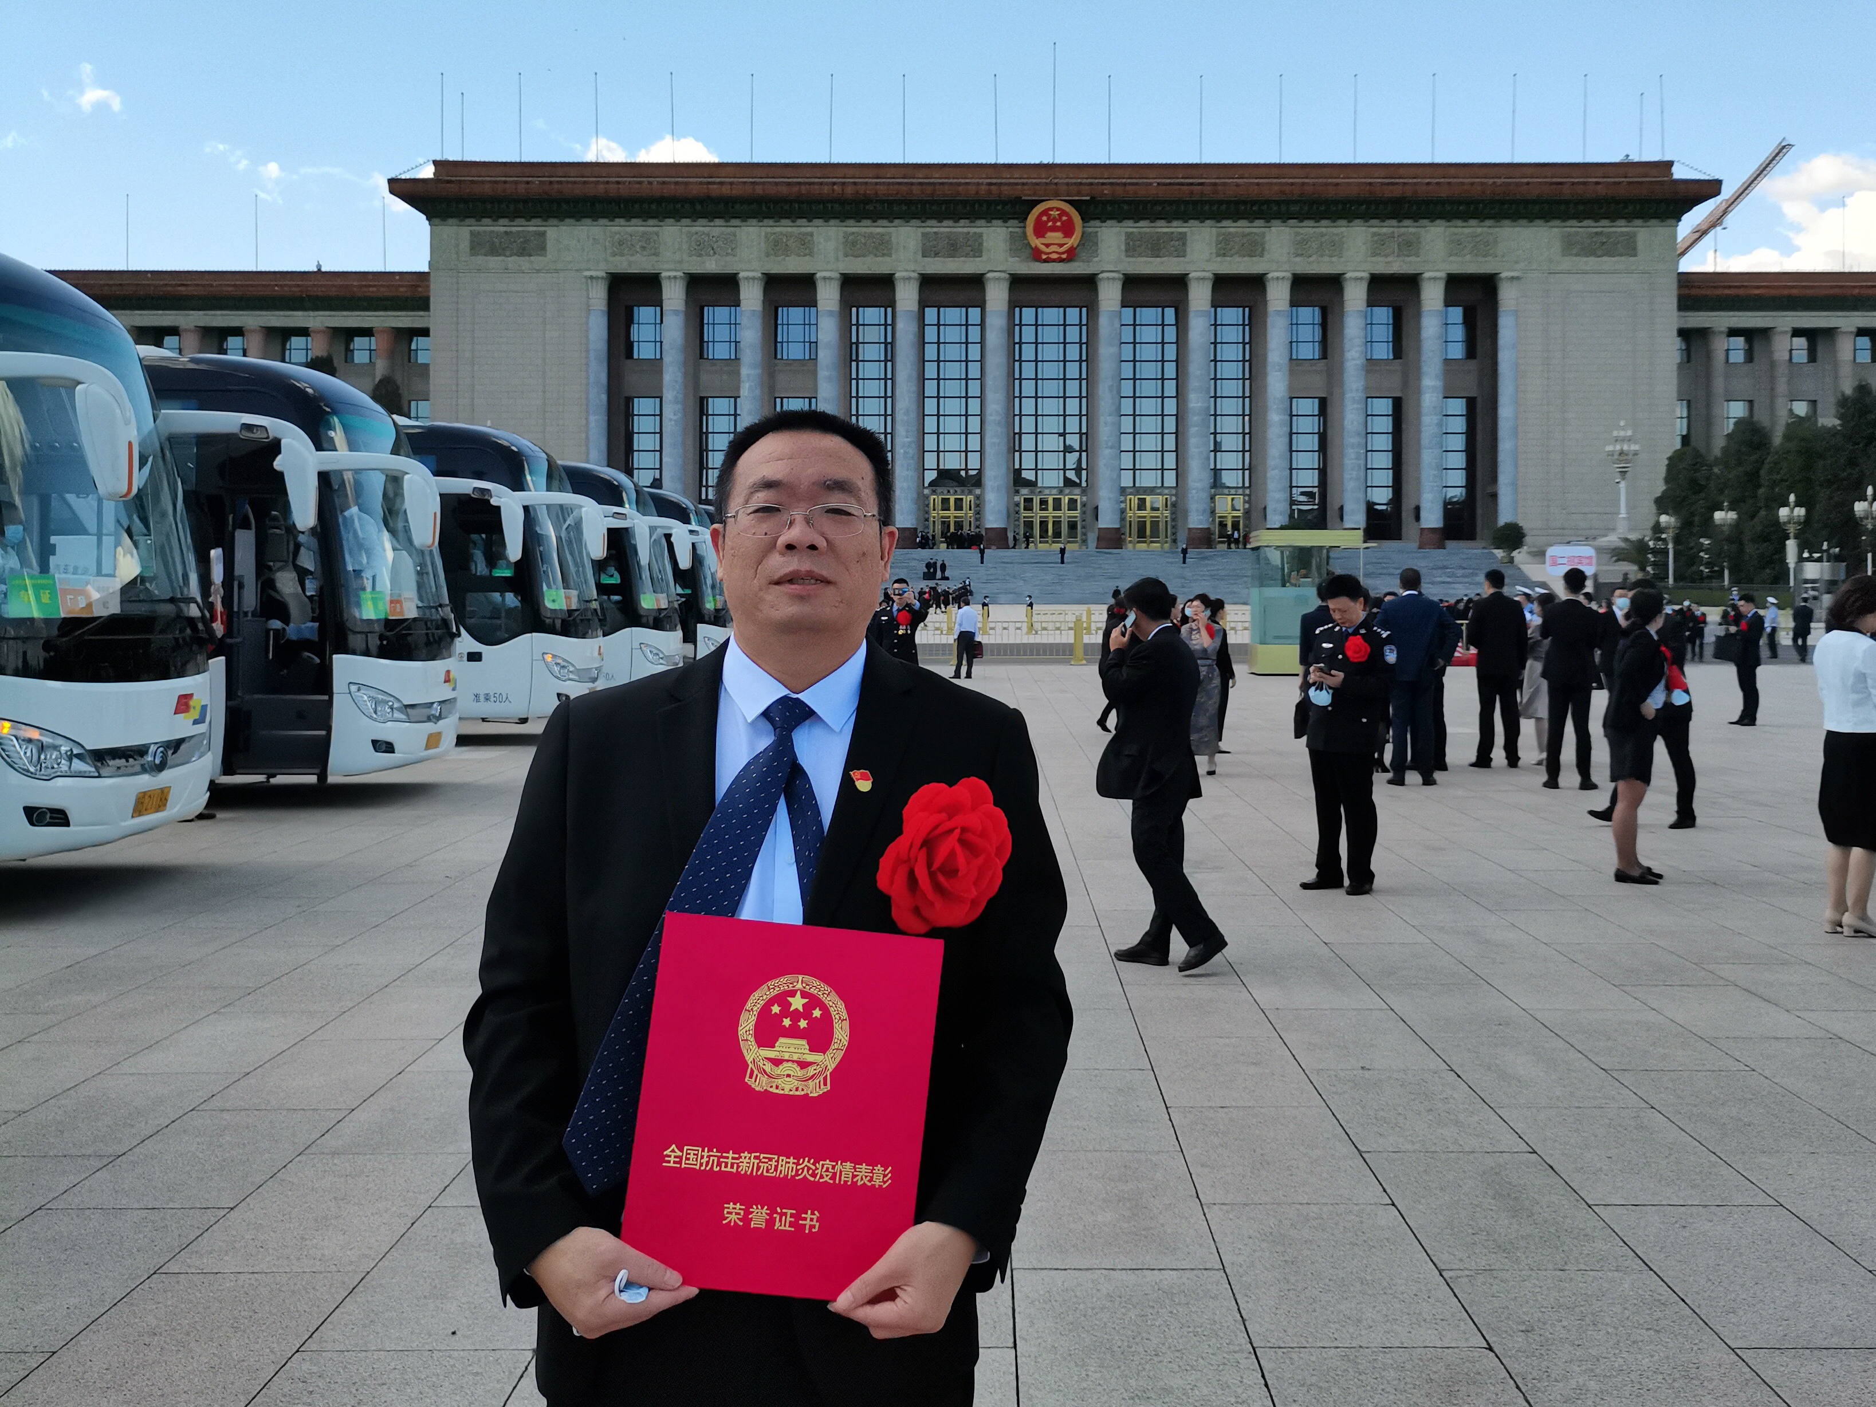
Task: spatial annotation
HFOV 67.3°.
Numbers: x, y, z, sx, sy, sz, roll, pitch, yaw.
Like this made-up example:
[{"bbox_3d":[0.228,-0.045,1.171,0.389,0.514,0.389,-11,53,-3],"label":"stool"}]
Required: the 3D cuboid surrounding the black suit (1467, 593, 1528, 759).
[{"bbox_3d":[5.198,-0.238,13.100,0.560,1.600,0.360,0,3,7],"label":"black suit"}]

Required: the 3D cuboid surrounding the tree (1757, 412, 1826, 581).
[{"bbox_3d":[53.272,-12.128,88.000,4.600,11.800,4.600,0,3,0],"label":"tree"}]

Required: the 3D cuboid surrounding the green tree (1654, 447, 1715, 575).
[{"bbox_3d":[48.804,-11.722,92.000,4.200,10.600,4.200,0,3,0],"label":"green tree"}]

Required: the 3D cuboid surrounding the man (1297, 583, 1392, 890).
[{"bbox_3d":[2.196,0.162,7.580,0.560,1.710,0.460,3,4,38],"label":"man"}]

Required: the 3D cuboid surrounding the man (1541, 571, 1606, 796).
[{"bbox_3d":[5.179,-0.209,11.500,0.540,1.830,0.380,1,4,22],"label":"man"}]

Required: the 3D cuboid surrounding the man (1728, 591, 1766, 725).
[{"bbox_3d":[10.326,-0.562,18.000,0.450,1.680,0.500,0,3,-7],"label":"man"}]

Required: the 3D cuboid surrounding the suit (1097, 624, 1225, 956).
[{"bbox_3d":[0.968,0.378,6.100,0.580,1.450,0.540,2,4,29],"label":"suit"}]

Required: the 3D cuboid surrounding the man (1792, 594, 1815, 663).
[{"bbox_3d":[21.374,-1.864,34.800,0.540,1.740,0.430,1,4,23],"label":"man"}]

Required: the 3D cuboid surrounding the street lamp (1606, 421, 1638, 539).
[{"bbox_3d":[54.346,-17.766,112.000,2.500,9.300,2.500,0,3,0],"label":"street lamp"}]

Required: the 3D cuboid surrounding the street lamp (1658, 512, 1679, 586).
[{"bbox_3d":[38.889,-7.606,75.000,1.150,5.100,1.150,0,3,0],"label":"street lamp"}]

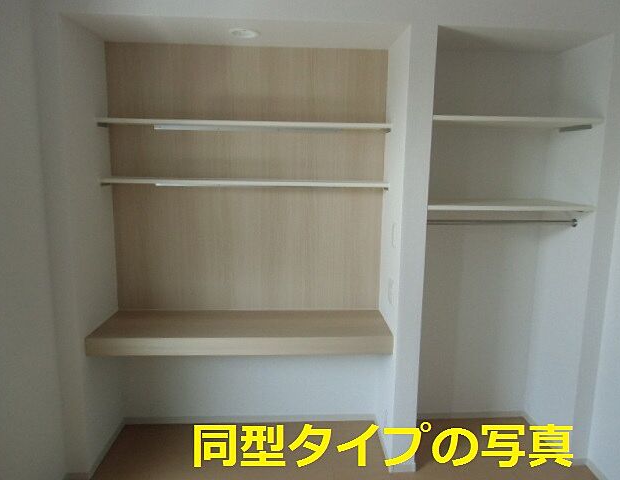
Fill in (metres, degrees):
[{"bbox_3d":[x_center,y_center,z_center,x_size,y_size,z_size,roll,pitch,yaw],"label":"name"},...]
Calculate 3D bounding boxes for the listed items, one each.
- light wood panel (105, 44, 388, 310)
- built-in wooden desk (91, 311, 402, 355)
[{"bbox_3d":[-0.337,-0.309,2.483,1.503,1.454,0.030,0,9,-2],"label":"light wood panel"},{"bbox_3d":[-0.339,0.490,2.384,1.503,0.091,0.418,0,9,-2],"label":"built-in wooden desk"}]

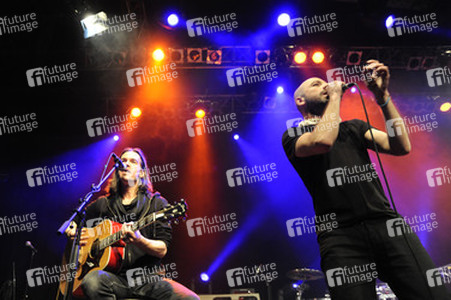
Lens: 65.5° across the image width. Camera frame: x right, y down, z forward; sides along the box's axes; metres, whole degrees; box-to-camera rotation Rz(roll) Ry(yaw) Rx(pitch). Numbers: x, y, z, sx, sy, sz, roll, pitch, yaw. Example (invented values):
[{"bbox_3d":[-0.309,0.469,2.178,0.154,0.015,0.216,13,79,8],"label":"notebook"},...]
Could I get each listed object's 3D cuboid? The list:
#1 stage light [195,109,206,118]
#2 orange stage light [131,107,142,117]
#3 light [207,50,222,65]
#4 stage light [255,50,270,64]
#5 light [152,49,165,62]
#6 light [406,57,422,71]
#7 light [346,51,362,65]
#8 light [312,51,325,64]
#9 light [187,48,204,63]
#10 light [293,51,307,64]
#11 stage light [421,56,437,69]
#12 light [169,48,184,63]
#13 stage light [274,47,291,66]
[{"bbox_3d":[-0.585,-0.866,8.200,0.250,0.300,0.250,2,-58,-6],"label":"stage light"},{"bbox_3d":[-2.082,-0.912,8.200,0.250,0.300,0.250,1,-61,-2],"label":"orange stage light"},{"bbox_3d":[-0.201,-1.716,6.360,0.260,0.260,0.360,1,27,-3],"label":"light"},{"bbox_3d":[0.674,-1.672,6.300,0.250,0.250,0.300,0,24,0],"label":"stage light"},{"bbox_3d":[-1.188,-1.754,6.417,0.260,0.260,0.360,0,22,-1],"label":"light"},{"bbox_3d":[3.695,-1.755,7.016,0.260,0.260,0.360,1,23,-2],"label":"light"},{"bbox_3d":[2.375,-1.766,6.610,0.260,0.260,0.360,0,27,-1],"label":"light"},{"bbox_3d":[1.669,-1.732,6.464,0.260,0.260,0.360,0,24,-1],"label":"light"},{"bbox_3d":[-0.546,-1.737,6.366,0.260,0.260,0.360,1,23,-2],"label":"light"},{"bbox_3d":[1.349,-1.721,6.464,0.260,0.260,0.360,1,24,-2],"label":"light"},{"bbox_3d":[3.716,-1.589,6.400,0.250,0.300,0.250,-2,-62,6],"label":"stage light"},{"bbox_3d":[-0.877,-1.748,6.469,0.260,0.260,0.360,1,20,-2],"label":"light"},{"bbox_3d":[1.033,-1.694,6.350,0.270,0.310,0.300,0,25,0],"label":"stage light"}]

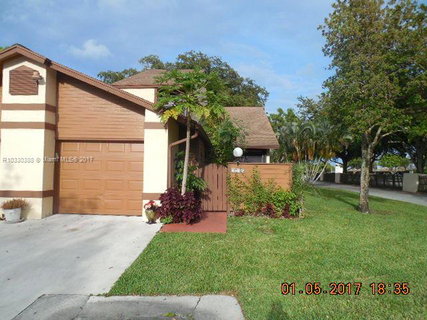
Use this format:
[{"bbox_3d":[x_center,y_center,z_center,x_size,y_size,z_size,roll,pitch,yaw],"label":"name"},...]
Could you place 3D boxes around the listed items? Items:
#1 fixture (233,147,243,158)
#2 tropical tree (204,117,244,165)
[{"bbox_3d":[0.732,-0.218,9.300,0.310,0.360,0.310,1,-2,0],"label":"fixture"},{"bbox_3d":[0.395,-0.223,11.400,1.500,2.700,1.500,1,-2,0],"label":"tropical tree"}]

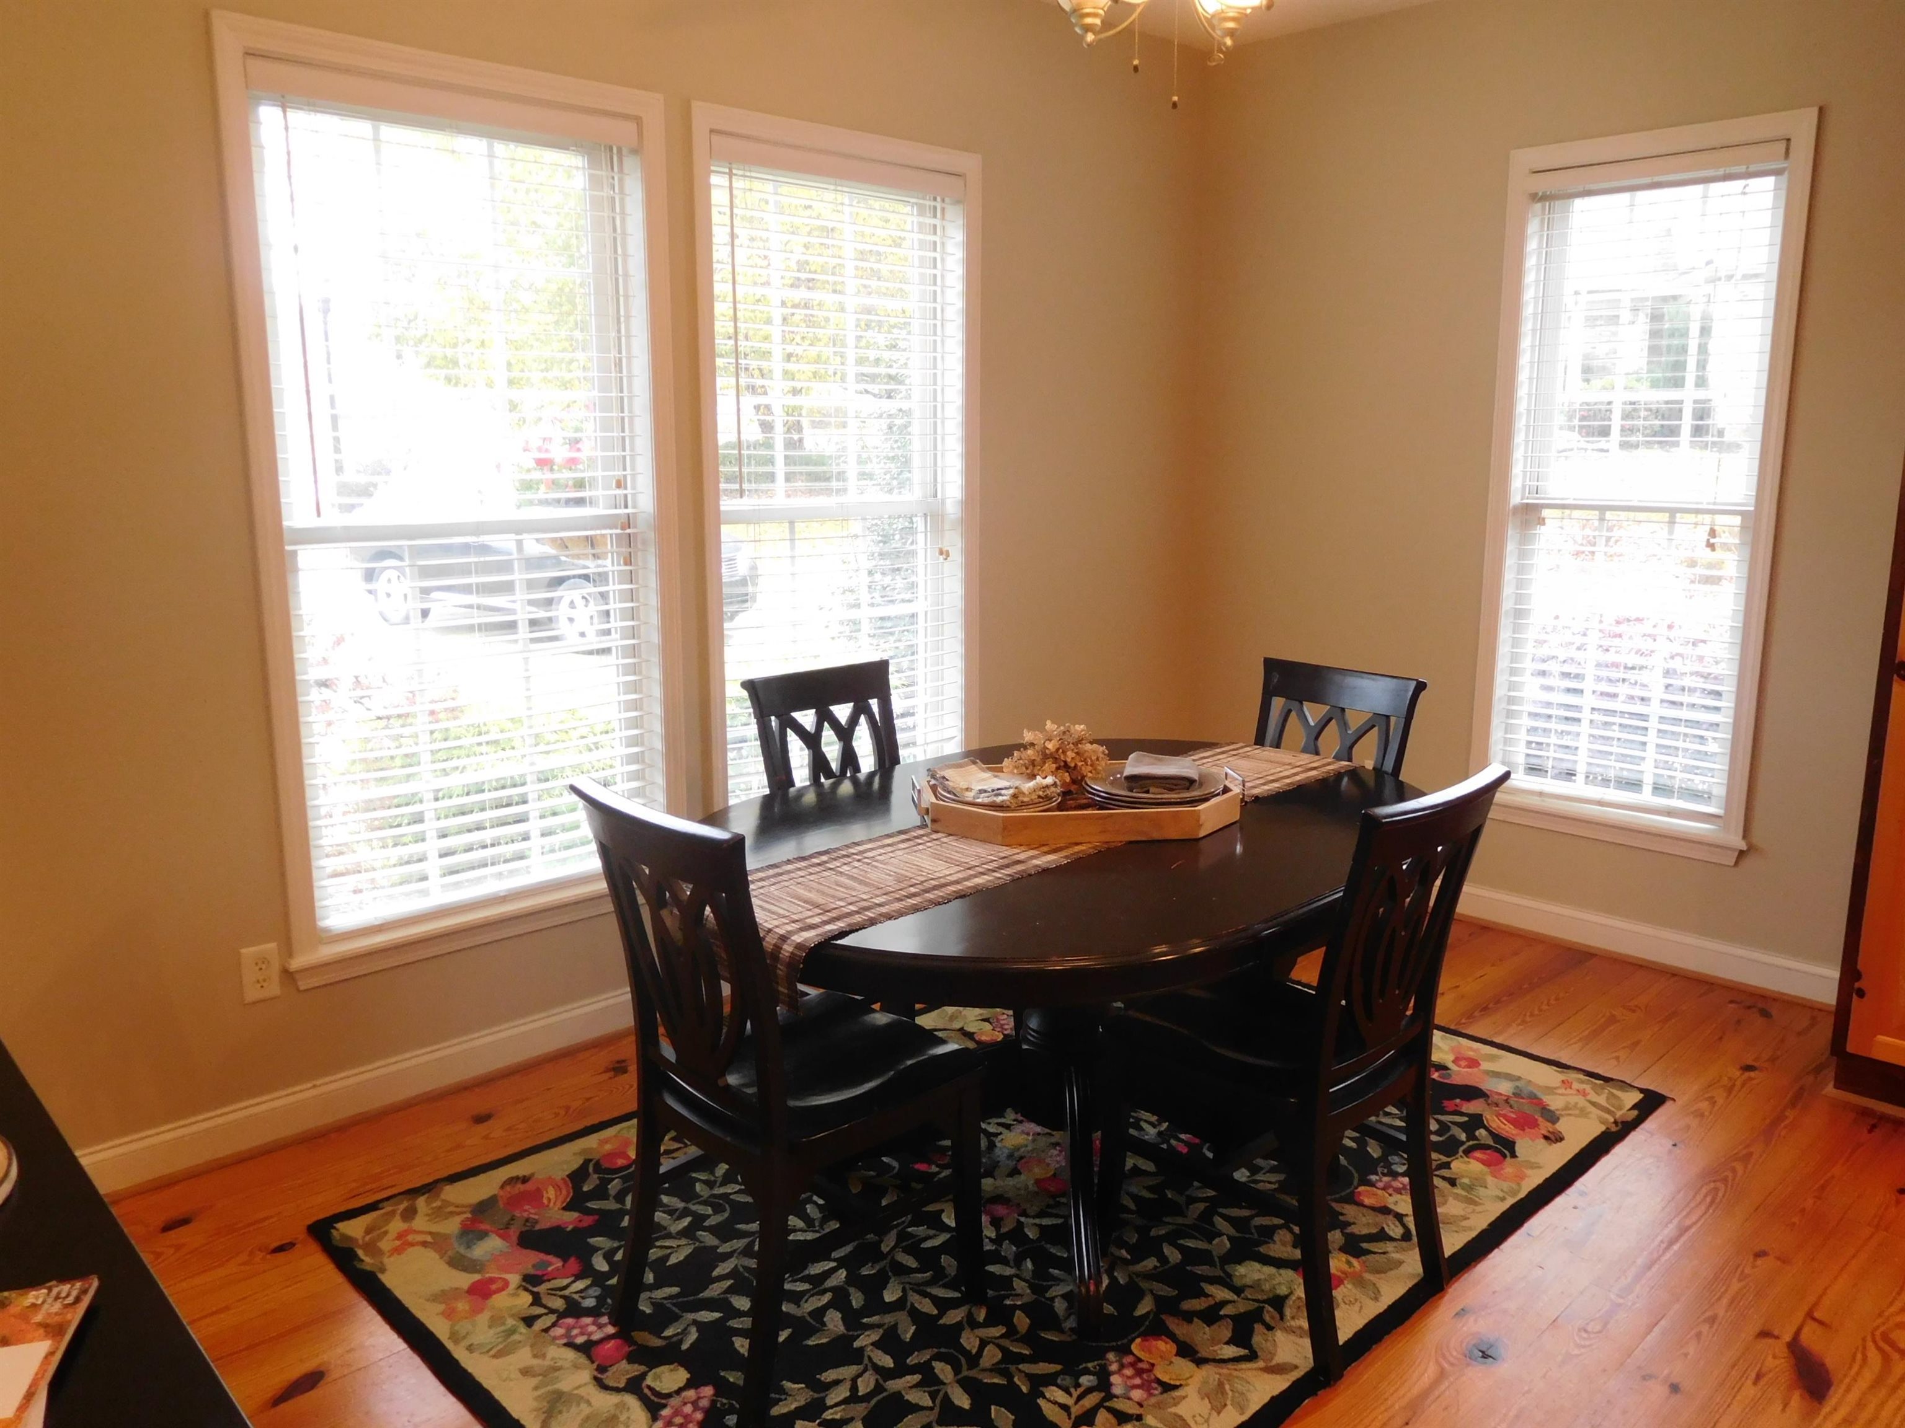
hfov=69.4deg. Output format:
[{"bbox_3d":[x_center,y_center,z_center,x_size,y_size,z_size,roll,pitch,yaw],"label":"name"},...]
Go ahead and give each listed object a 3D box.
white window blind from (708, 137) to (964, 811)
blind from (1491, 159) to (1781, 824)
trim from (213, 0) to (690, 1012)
[{"bbox_3d":[-0.283,-0.581,3.834,0.850,1.768,0.060,-10,15,-42],"label":"white window blind"},{"bbox_3d":[1.876,-0.590,3.821,0.060,1.768,0.640,-10,15,-42],"label":"blind"},{"bbox_3d":[-1.020,-0.436,3.082,0.992,1.941,0.070,-10,15,-42],"label":"trim"}]

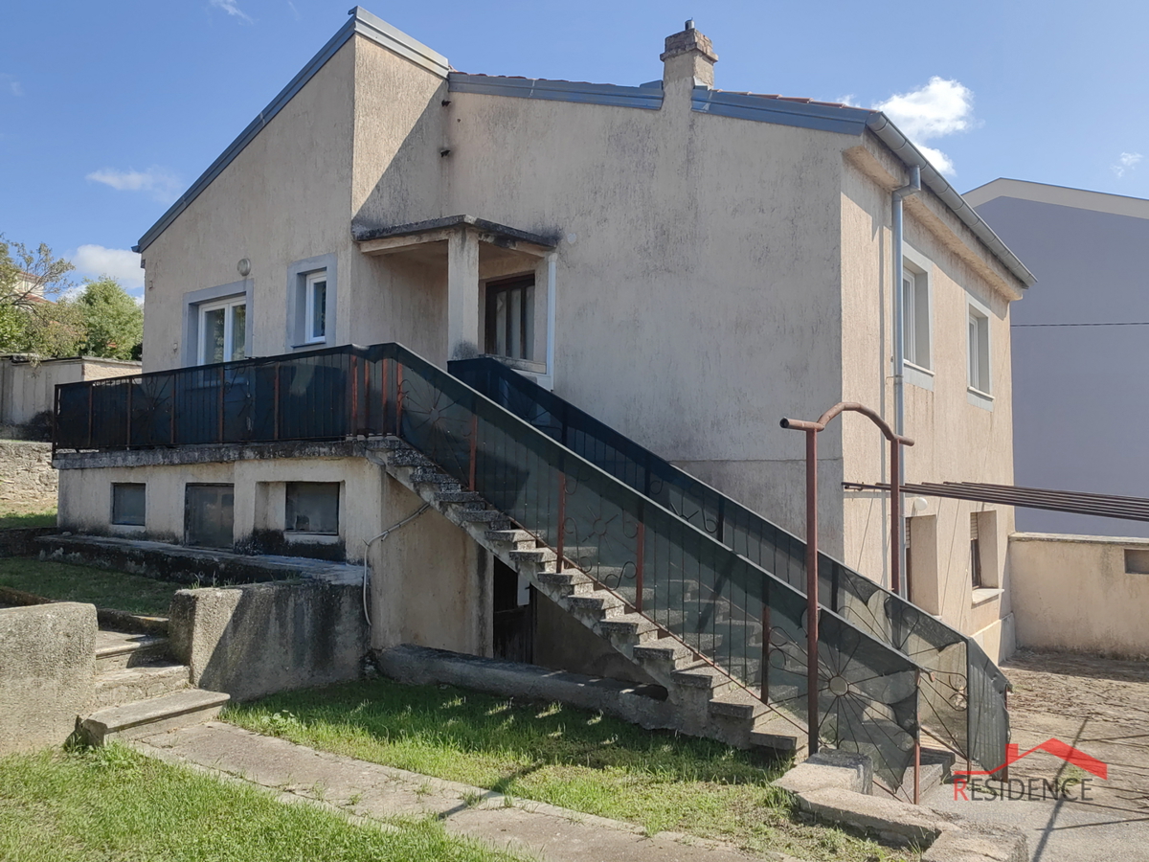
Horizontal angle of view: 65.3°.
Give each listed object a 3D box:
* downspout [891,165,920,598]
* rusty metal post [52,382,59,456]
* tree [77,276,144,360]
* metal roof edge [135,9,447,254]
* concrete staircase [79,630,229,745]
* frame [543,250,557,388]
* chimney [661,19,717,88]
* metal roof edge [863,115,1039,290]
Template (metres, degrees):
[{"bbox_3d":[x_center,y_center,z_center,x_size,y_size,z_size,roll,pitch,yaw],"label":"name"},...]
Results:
[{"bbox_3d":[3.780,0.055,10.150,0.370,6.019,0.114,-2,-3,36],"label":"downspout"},{"bbox_3d":[-7.095,-0.142,12.241,0.053,0.977,0.053,-2,-3,36],"label":"rusty metal post"},{"bbox_3d":[-13.559,-1.989,25.880,2.600,5.000,2.600,-2,-3,36],"label":"tree"},{"bbox_3d":[-4.189,-3.916,12.966,4.928,2.341,1.637,-2,-3,36],"label":"metal roof edge"},{"bbox_3d":[-3.427,1.955,6.875,1.118,0.546,1.047,-2,-3,36],"label":"concrete staircase"},{"bbox_3d":[-0.306,-1.337,11.076,0.088,1.760,0.114,-2,-3,36],"label":"frame"},{"bbox_3d":[1.322,-4.336,10.412,0.475,0.933,0.590,-2,-3,36],"label":"chimney"},{"bbox_3d":[5.554,-2.832,12.428,0.185,0.150,9.152,-2,-3,36],"label":"metal roof edge"}]

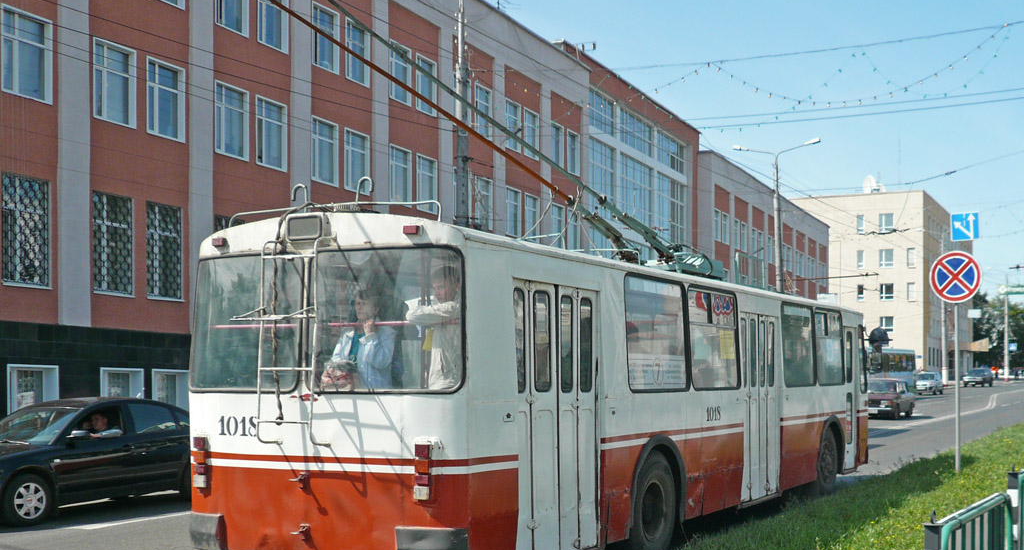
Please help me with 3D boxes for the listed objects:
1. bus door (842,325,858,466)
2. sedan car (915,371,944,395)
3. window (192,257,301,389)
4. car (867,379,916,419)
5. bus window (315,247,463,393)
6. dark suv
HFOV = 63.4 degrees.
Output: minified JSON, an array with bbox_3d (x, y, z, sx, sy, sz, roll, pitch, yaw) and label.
[{"bbox_3d":[5.680,2.056,13.900,0.080,2.360,0.760,-4,-7,38],"label":"bus door"},{"bbox_3d":[27.722,7.224,55.000,1.620,1.480,4.100,-4,-7,32],"label":"sedan car"},{"bbox_3d":[-2.133,0.383,6.680,1.120,1.080,0.100,-3,-6,28],"label":"window"},{"bbox_3d":[13.829,4.622,31.000,1.620,1.440,4.100,-4,-7,35],"label":"car"},{"bbox_3d":[-0.936,0.345,6.280,1.200,1.100,0.100,-2,-6,22],"label":"bus window"},{"bbox_3d":[36.045,7.935,64.000,1.680,1.420,4.300,-4,-7,38],"label":"dark suv"}]

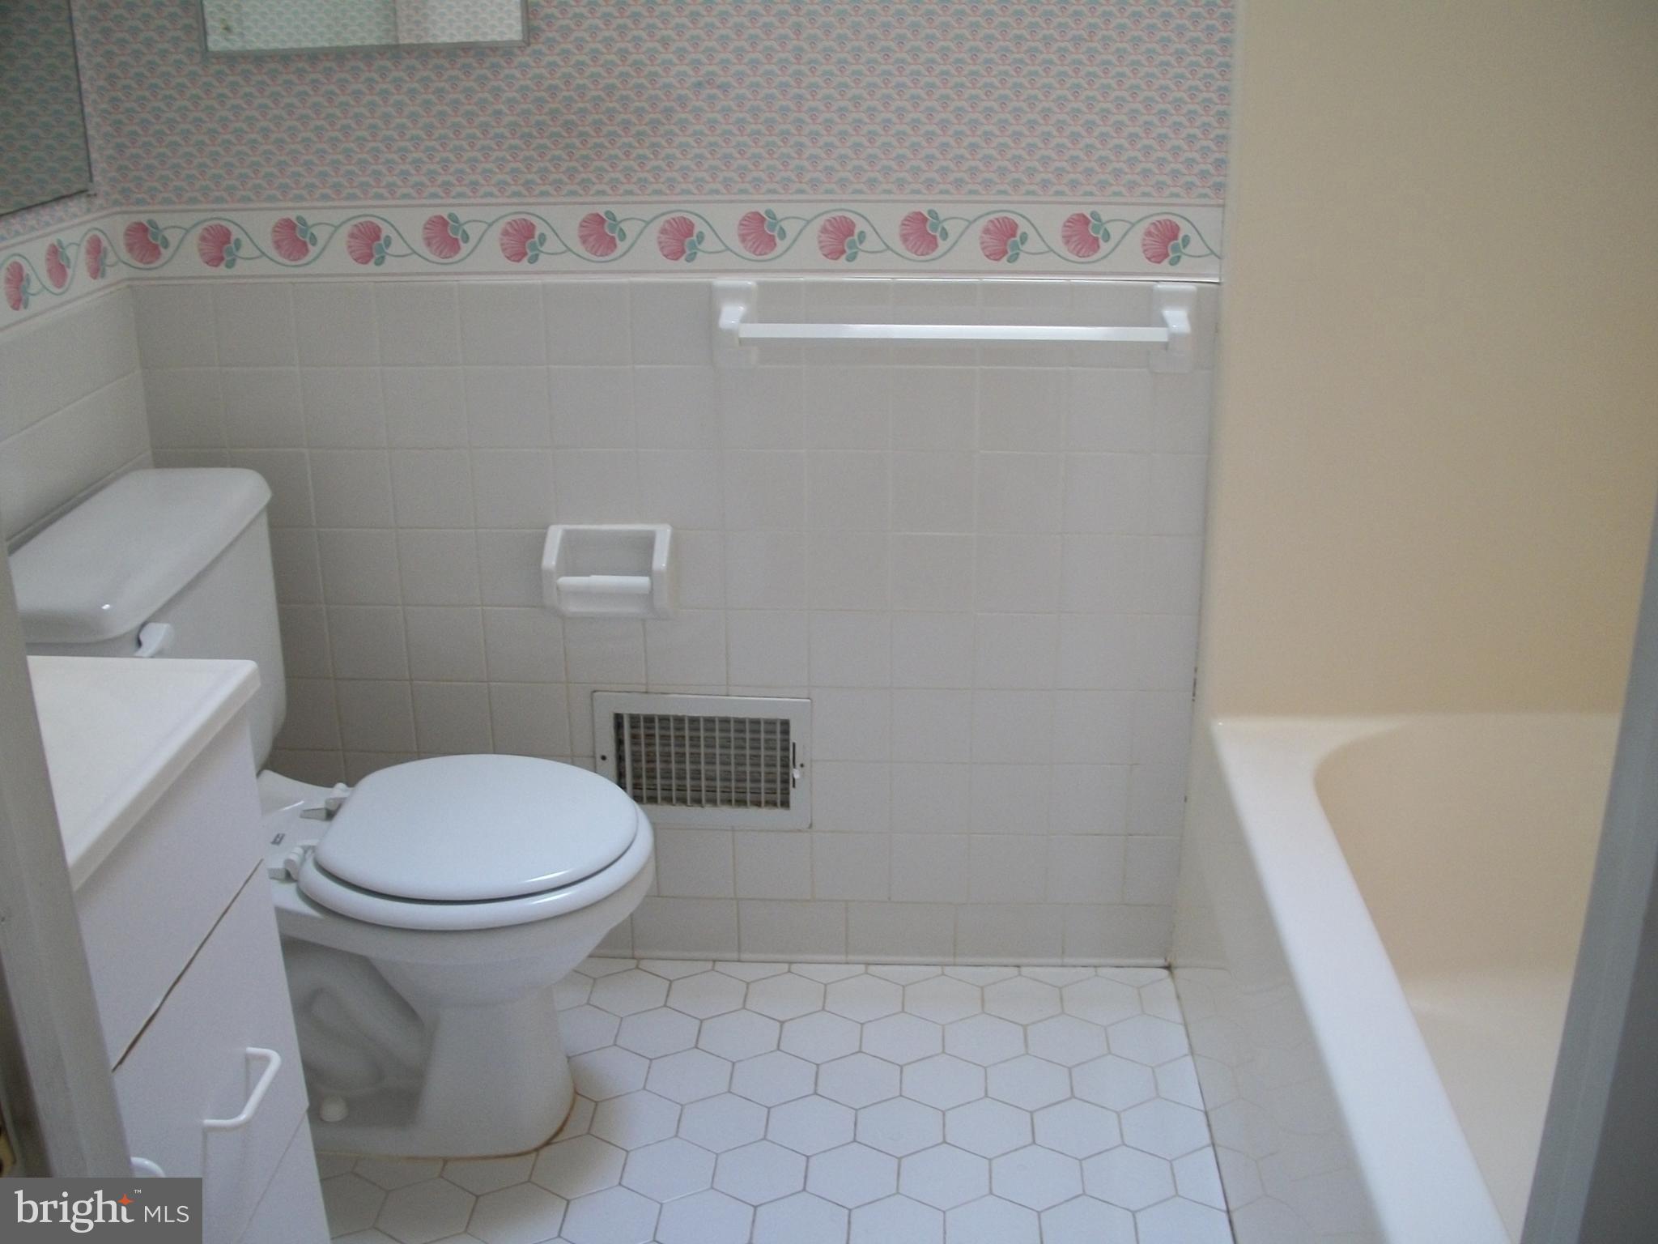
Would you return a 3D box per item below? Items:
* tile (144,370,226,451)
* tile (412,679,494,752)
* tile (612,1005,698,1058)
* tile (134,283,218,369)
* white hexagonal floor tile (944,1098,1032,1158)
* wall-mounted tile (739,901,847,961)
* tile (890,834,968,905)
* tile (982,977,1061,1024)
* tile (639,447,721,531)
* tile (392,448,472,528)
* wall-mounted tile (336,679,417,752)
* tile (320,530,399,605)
[{"bbox_3d":[-0.836,-0.279,2.178,0.108,0.108,0.009,1,20,3],"label":"tile"},{"bbox_3d":[-0.517,0.129,2.312,0.108,0.108,0.009,1,20,3],"label":"tile"},{"bbox_3d":[-0.226,0.553,2.240,0.105,0.009,0.121,1,20,4],"label":"tile"},{"bbox_3d":[-0.832,-0.379,2.142,0.108,0.108,0.009,1,20,3],"label":"tile"},{"bbox_3d":[0.195,0.622,2.048,0.108,0.009,0.125,1,20,3],"label":"white hexagonal floor tile"},{"bbox_3d":[-0.051,0.439,2.389,0.154,0.097,0.010,1,20,3],"label":"wall-mounted tile"},{"bbox_3d":[0.140,0.343,2.344,0.108,0.108,0.009,1,21,3],"label":"tile"},{"bbox_3d":[0.265,0.525,2.308,0.108,0.009,0.125,0,21,3],"label":"tile"},{"bbox_3d":[-0.193,-0.173,2.178,0.108,0.108,0.009,1,20,3],"label":"tile"},{"bbox_3d":[-0.518,-0.176,2.195,0.108,0.108,0.010,1,20,4],"label":"tile"},{"bbox_3d":[-0.621,0.132,2.315,0.107,0.107,0.009,1,20,3],"label":"wall-mounted tile"},{"bbox_3d":[-0.624,-0.076,2.237,0.108,0.108,0.009,1,20,3],"label":"tile"}]

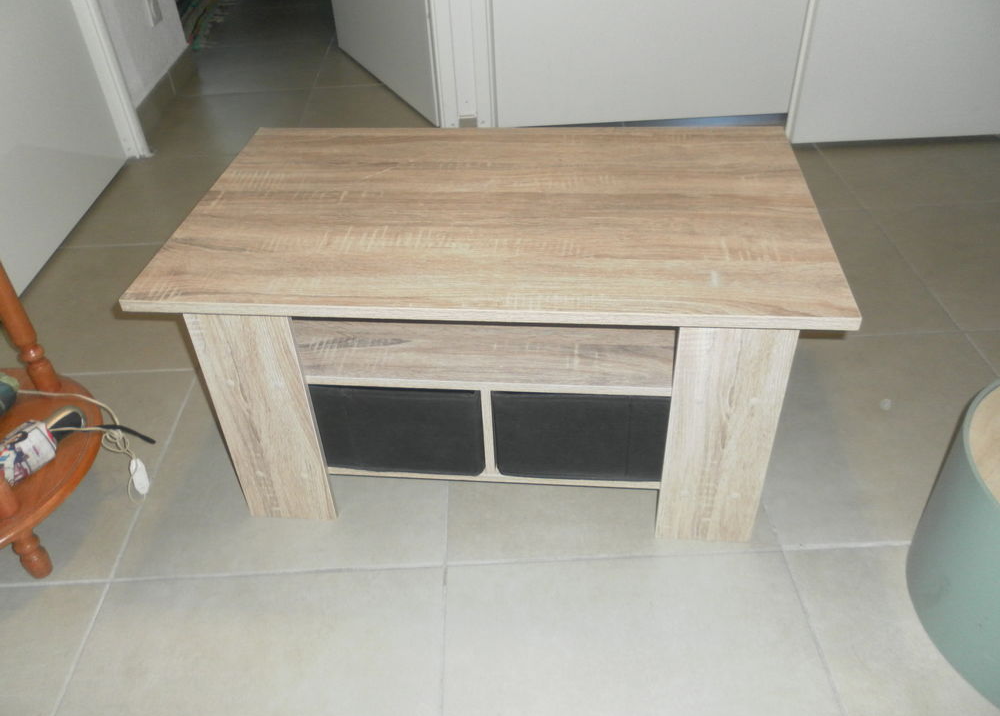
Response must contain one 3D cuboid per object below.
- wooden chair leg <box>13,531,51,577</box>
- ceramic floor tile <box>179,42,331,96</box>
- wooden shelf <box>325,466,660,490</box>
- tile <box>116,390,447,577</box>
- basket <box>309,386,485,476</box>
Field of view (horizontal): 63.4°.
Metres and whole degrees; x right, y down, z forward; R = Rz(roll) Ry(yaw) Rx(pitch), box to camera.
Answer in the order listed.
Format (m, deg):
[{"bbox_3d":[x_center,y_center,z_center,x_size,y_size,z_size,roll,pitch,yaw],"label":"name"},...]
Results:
[{"bbox_3d":[-0.634,0.260,1.088,0.037,0.085,0.037,-3,39,0],"label":"wooden chair leg"},{"bbox_3d":[-0.793,-0.962,2.689,0.440,0.010,0.450,-3,39,0],"label":"ceramic floor tile"},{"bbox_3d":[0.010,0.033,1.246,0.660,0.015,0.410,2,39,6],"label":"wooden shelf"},{"bbox_3d":[-0.304,0.153,1.274,0.450,0.010,0.450,-3,39,0],"label":"tile"},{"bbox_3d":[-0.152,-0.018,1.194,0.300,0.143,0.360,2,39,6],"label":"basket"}]

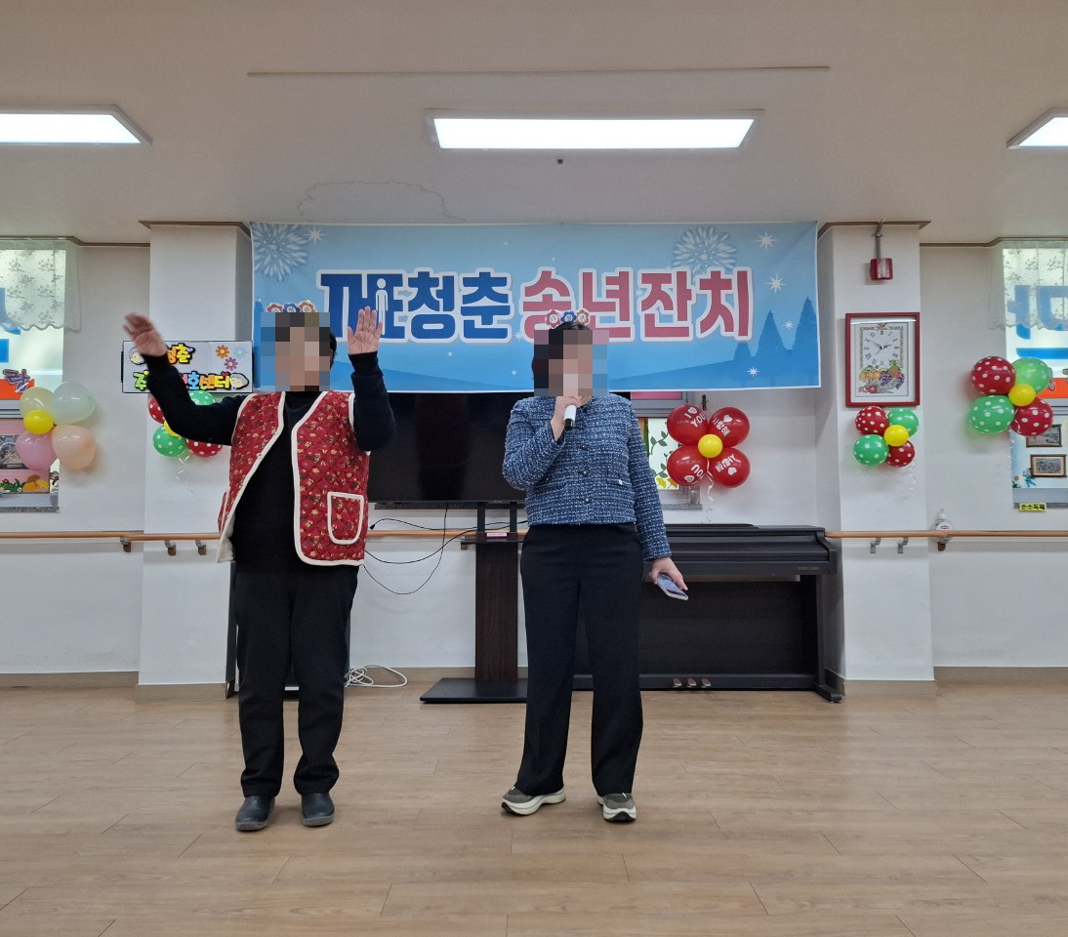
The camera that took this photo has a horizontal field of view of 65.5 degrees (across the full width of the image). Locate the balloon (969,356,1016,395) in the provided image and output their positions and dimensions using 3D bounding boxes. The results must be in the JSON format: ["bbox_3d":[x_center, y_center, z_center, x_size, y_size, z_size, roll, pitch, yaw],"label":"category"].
[{"bbox_3d":[2.539,-0.512,4.585,0.220,0.212,0.220,0,-4,0],"label":"balloon"}]

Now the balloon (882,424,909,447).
[{"bbox_3d":[1.818,-0.164,4.157,0.115,0.110,0.112,0,-3,0],"label":"balloon"}]

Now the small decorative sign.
[{"bbox_3d":[-1.814,-0.529,4.349,0.685,0.280,0.040,0,-3,0],"label":"small decorative sign"}]

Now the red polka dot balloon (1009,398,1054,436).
[{"bbox_3d":[2.764,-0.290,4.605,0.212,0.222,0.215,0,-3,0],"label":"red polka dot balloon"}]

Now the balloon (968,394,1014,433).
[{"bbox_3d":[2.512,-0.294,4.550,0.242,0.218,0.210,0,-3,0],"label":"balloon"}]

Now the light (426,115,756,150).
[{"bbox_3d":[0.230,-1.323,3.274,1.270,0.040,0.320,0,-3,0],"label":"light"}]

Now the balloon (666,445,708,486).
[{"bbox_3d":[0.844,-0.013,4.560,0.230,0.230,0.220,0,-3,0],"label":"balloon"}]

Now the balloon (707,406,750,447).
[{"bbox_3d":[1.075,-0.228,4.571,0.230,0.218,0.215,0,-3,0],"label":"balloon"}]

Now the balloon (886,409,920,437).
[{"bbox_3d":[1.898,-0.234,4.276,0.158,0.158,0.158,0,-3,0],"label":"balloon"}]

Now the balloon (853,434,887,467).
[{"bbox_3d":[1.710,-0.089,4.216,0.176,0.167,0.165,0,-3,0],"label":"balloon"}]

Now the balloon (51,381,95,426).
[{"bbox_3d":[-2.518,-0.355,4.542,0.242,0.230,0.220,0,-3,0],"label":"balloon"}]

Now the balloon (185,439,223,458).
[{"bbox_3d":[-1.666,-0.146,4.205,0.185,0.180,0.170,0,-3,0],"label":"balloon"}]

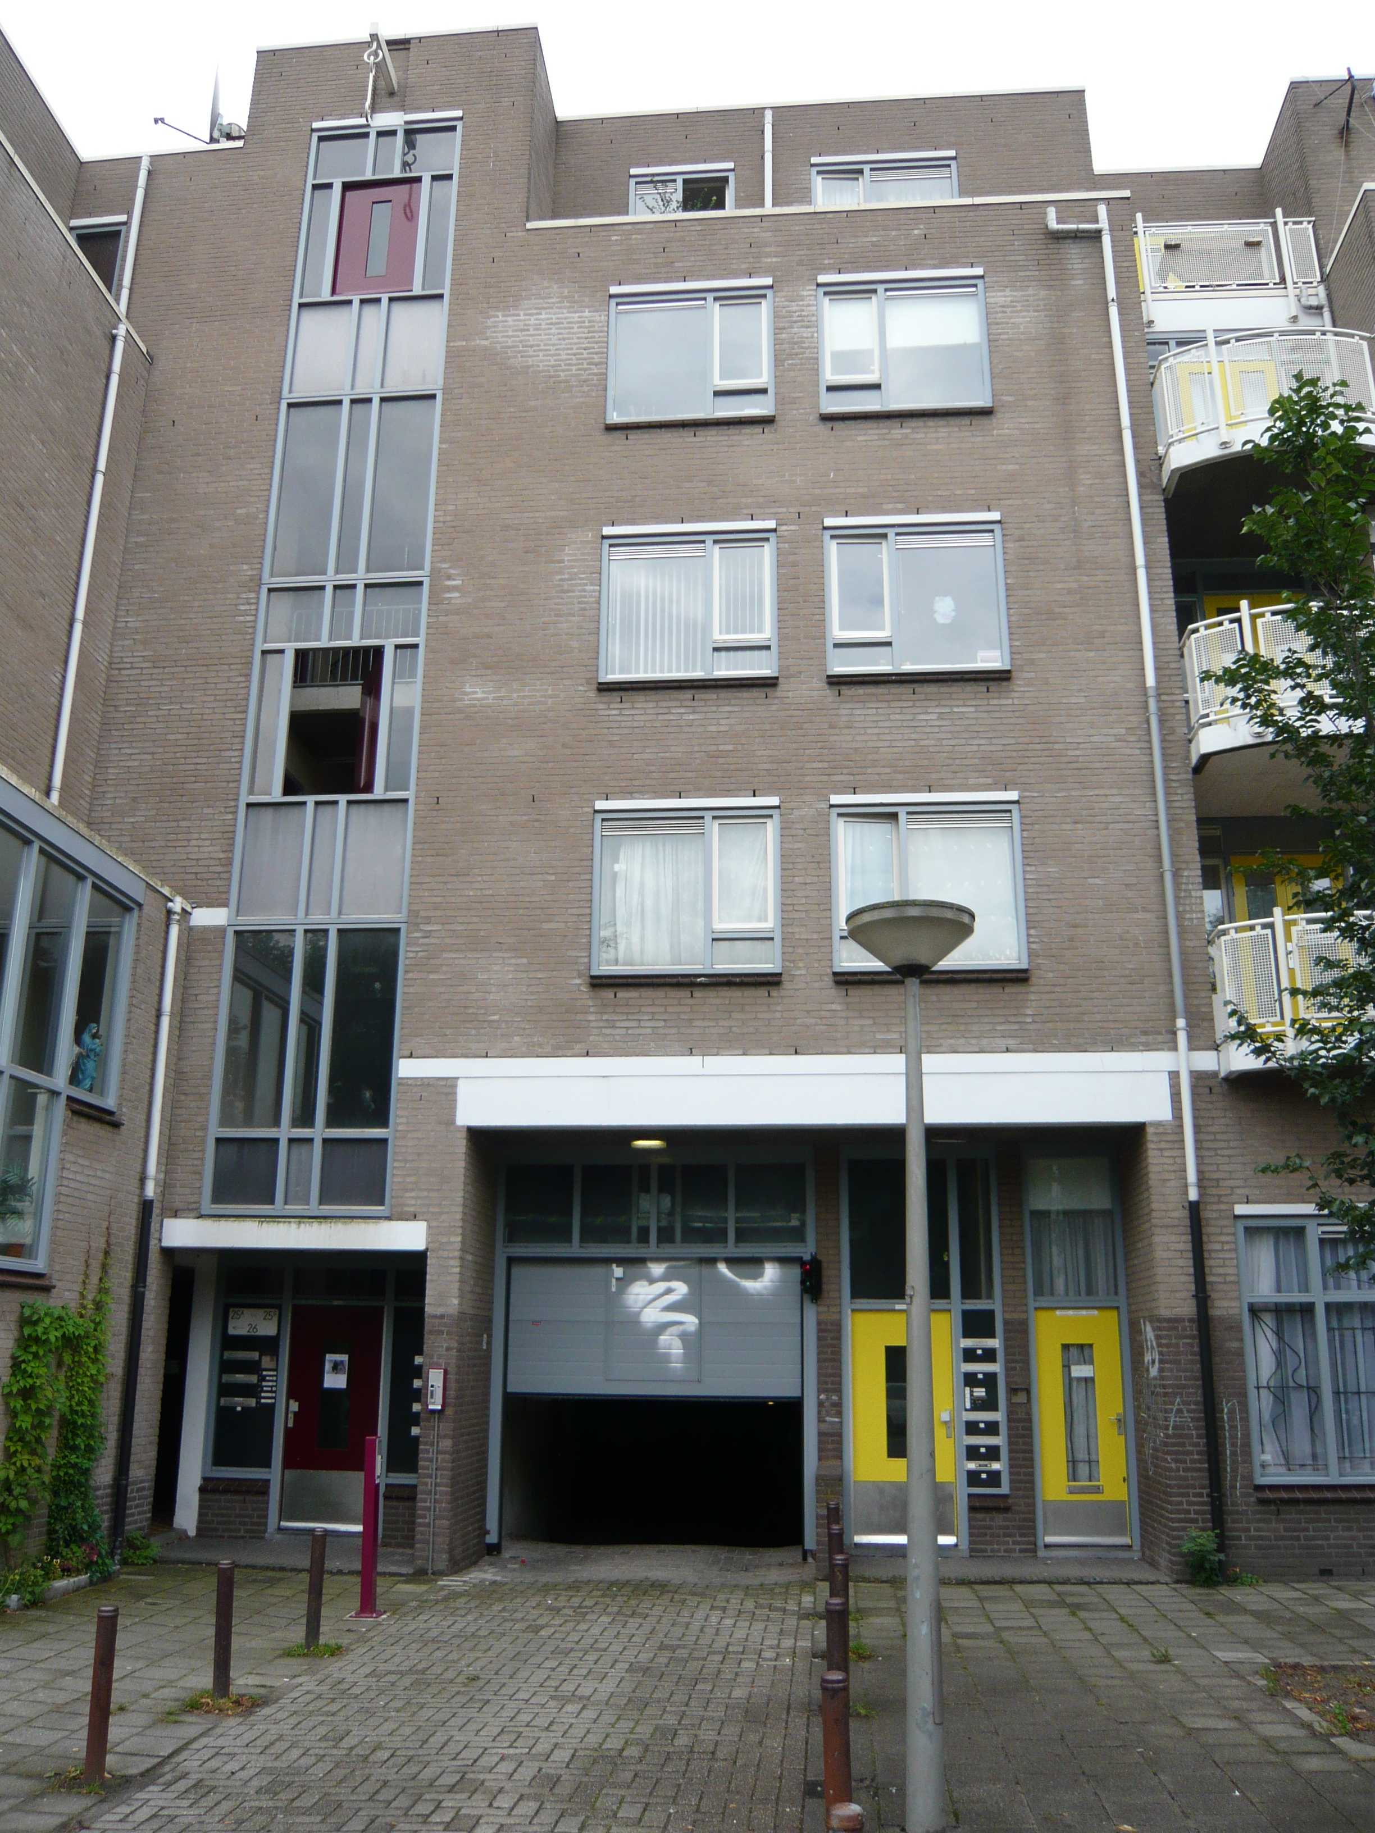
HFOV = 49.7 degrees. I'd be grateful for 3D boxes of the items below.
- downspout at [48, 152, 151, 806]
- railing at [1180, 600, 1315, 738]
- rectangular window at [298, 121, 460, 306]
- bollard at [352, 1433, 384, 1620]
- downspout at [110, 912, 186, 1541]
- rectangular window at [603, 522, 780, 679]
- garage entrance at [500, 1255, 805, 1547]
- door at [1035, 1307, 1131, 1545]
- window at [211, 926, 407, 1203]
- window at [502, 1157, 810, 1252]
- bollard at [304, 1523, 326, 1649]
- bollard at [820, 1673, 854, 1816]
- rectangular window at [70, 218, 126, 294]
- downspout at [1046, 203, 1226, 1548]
[{"bbox_3d":[-5.551,-4.394,14.049,0.100,7.221,0.100,-1,-16,5],"label":"downspout"},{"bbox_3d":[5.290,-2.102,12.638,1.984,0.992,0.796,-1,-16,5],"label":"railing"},{"bbox_3d":[-3.181,-7.290,15.314,1.604,2.222,0.130,-1,-16,5],"label":"rectangular window"},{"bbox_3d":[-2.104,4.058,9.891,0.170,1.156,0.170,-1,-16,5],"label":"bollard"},{"bbox_3d":[-4.403,2.413,12.131,0.140,5.480,0.140,-1,-16,5],"label":"downspout"},{"bbox_3d":[0.015,-2.887,13.632,1.633,1.586,0.120,-1,-16,5],"label":"rectangular window"},{"bbox_3d":[-0.306,4.255,13.033,2.706,2.514,0.250,-1,-16,5],"label":"garage entrance"},{"bbox_3d":[3.362,4.326,12.598,0.750,1.990,0.060,-1,-16,5],"label":"door"},{"bbox_3d":[-3.286,1.300,12.787,1.653,2.546,0.130,-1,-16,5],"label":"window"},{"bbox_3d":[-0.293,2.608,13.432,2.843,0.867,0.120,-1,-16,5],"label":"window"},{"bbox_3d":[-2.191,3.975,8.775,0.092,0.685,0.092,-1,-16,5],"label":"bollard"},{"bbox_3d":[0.466,2.707,4.638,0.090,0.660,0.090,-1,-16,5],"label":"bollard"},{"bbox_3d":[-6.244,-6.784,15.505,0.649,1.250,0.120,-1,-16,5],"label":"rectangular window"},{"bbox_3d":[3.758,-1.062,12.735,0.617,12.413,0.120,-1,-16,5],"label":"downspout"}]

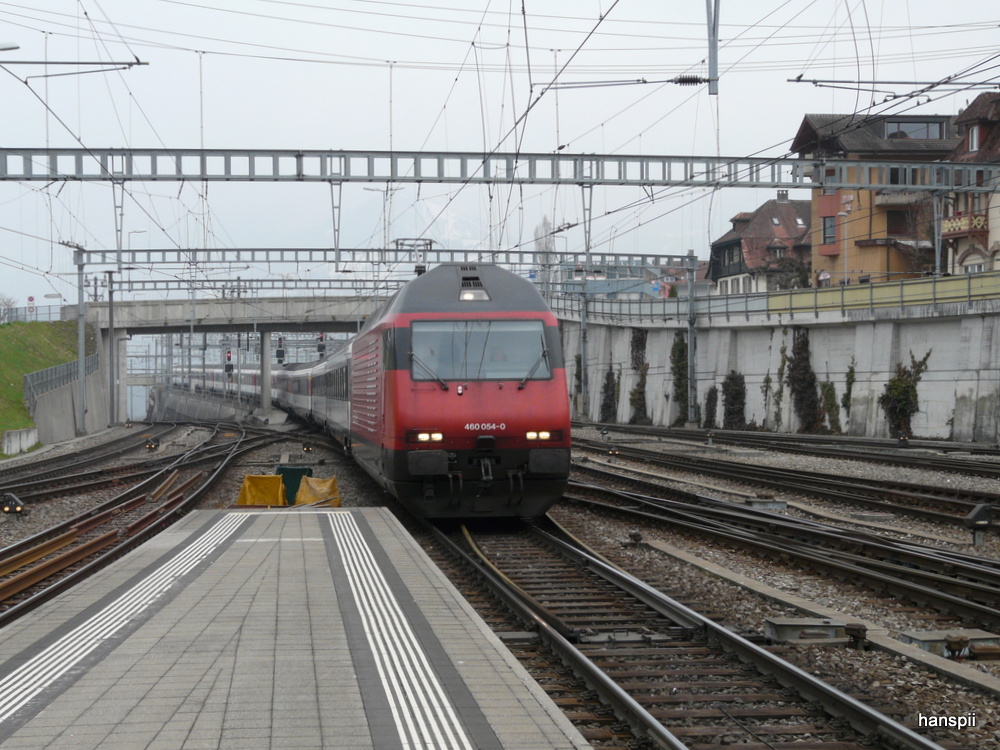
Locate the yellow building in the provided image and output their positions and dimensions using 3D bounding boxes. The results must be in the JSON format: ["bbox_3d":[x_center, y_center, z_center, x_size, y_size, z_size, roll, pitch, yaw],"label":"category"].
[{"bbox_3d":[23.300,-9.400,98.800,11.200,12.000,10.800,0,0,-1],"label":"yellow building"}]

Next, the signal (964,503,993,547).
[{"bbox_3d":[7.047,2.206,25.100,0.340,0.630,0.220,0,0,-9],"label":"signal"}]

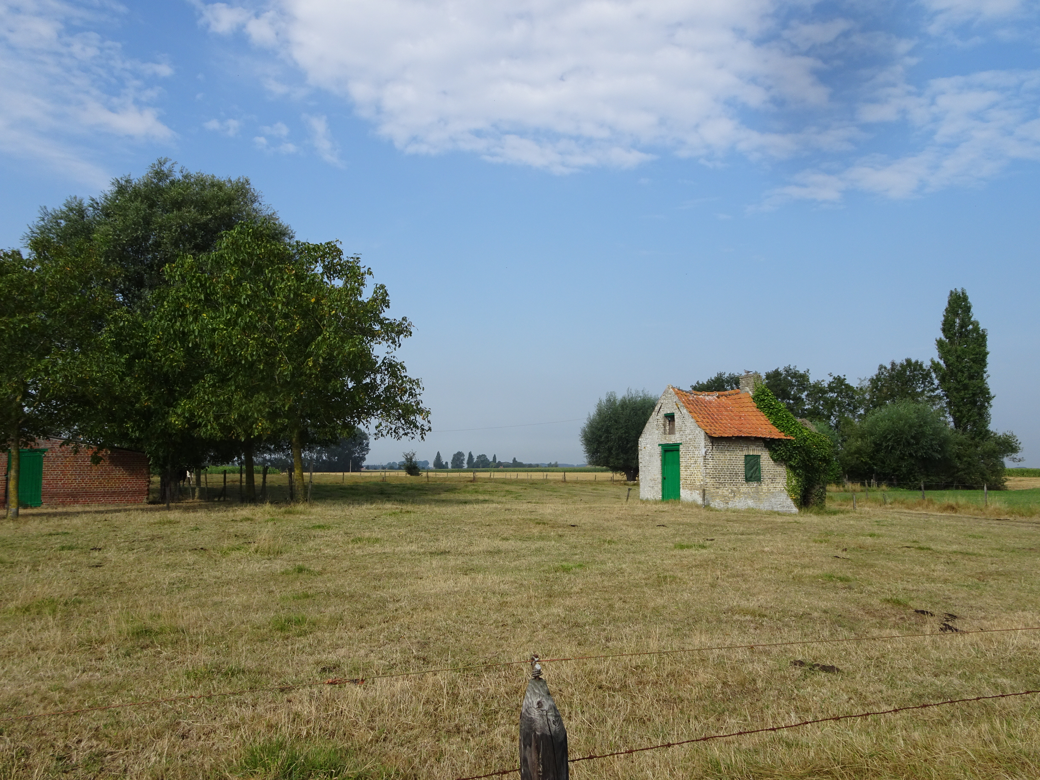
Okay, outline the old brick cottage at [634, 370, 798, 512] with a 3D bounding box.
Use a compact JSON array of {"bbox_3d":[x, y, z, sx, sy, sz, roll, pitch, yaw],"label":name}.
[{"bbox_3d":[7.241,1.863,29.051,4.095,5.066,4.188,3,-6,-25],"label":"old brick cottage"}]

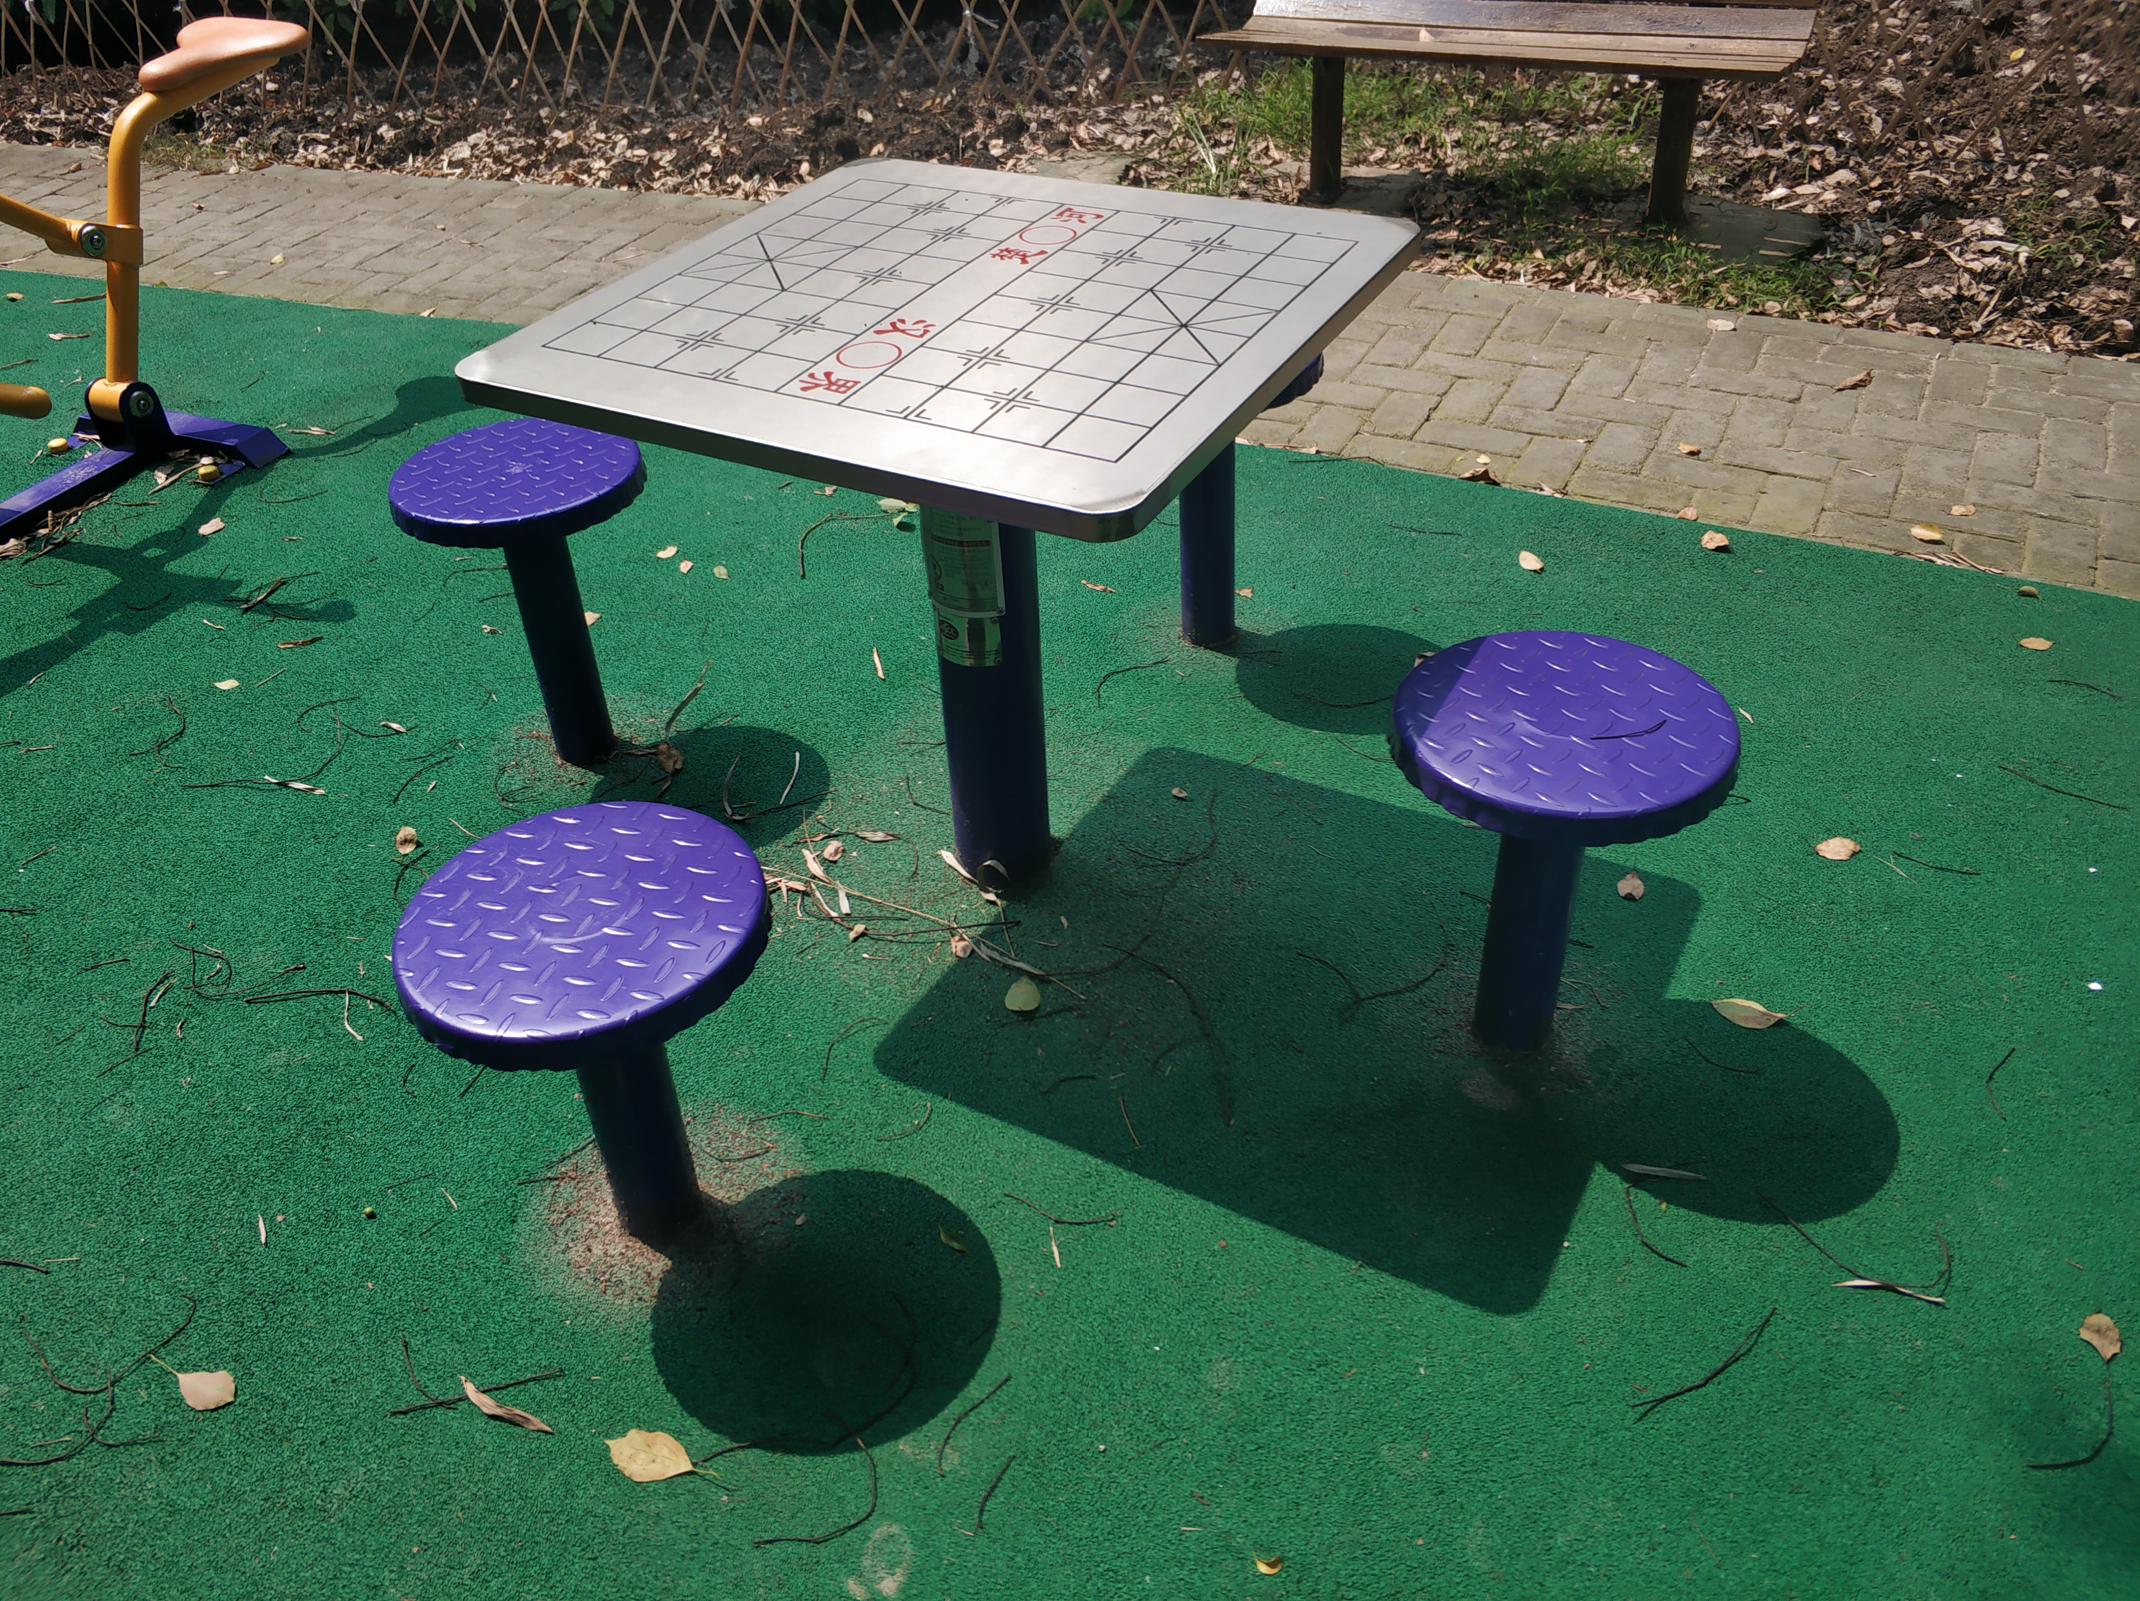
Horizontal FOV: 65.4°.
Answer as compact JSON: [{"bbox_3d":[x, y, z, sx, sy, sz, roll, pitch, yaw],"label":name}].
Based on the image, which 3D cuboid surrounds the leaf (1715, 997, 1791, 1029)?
[{"bbox_3d":[0.758,0.238,1.859,0.081,0.014,0.045,9,38,15],"label":"leaf"}]

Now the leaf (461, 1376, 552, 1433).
[{"bbox_3d":[-0.521,0.560,1.530,0.124,0.012,0.018,17,41,25],"label":"leaf"}]

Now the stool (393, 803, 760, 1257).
[{"bbox_3d":[-0.426,0.261,1.599,0.322,0.404,0.322,-3,37,0],"label":"stool"}]

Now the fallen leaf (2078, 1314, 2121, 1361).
[{"bbox_3d":[0.932,0.485,1.508,0.034,0.014,0.055,11,39,18],"label":"fallen leaf"}]

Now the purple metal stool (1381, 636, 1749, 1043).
[{"bbox_3d":[0.487,0.088,1.742,0.322,0.422,0.322,-3,37,0],"label":"purple metal stool"}]

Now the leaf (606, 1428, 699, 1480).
[{"bbox_3d":[-0.375,0.585,1.486,0.090,0.010,0.050,10,38,16],"label":"leaf"}]

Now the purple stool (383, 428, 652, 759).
[{"bbox_3d":[-0.709,-0.254,2.292,0.322,0.442,0.322,-3,37,0],"label":"purple stool"}]

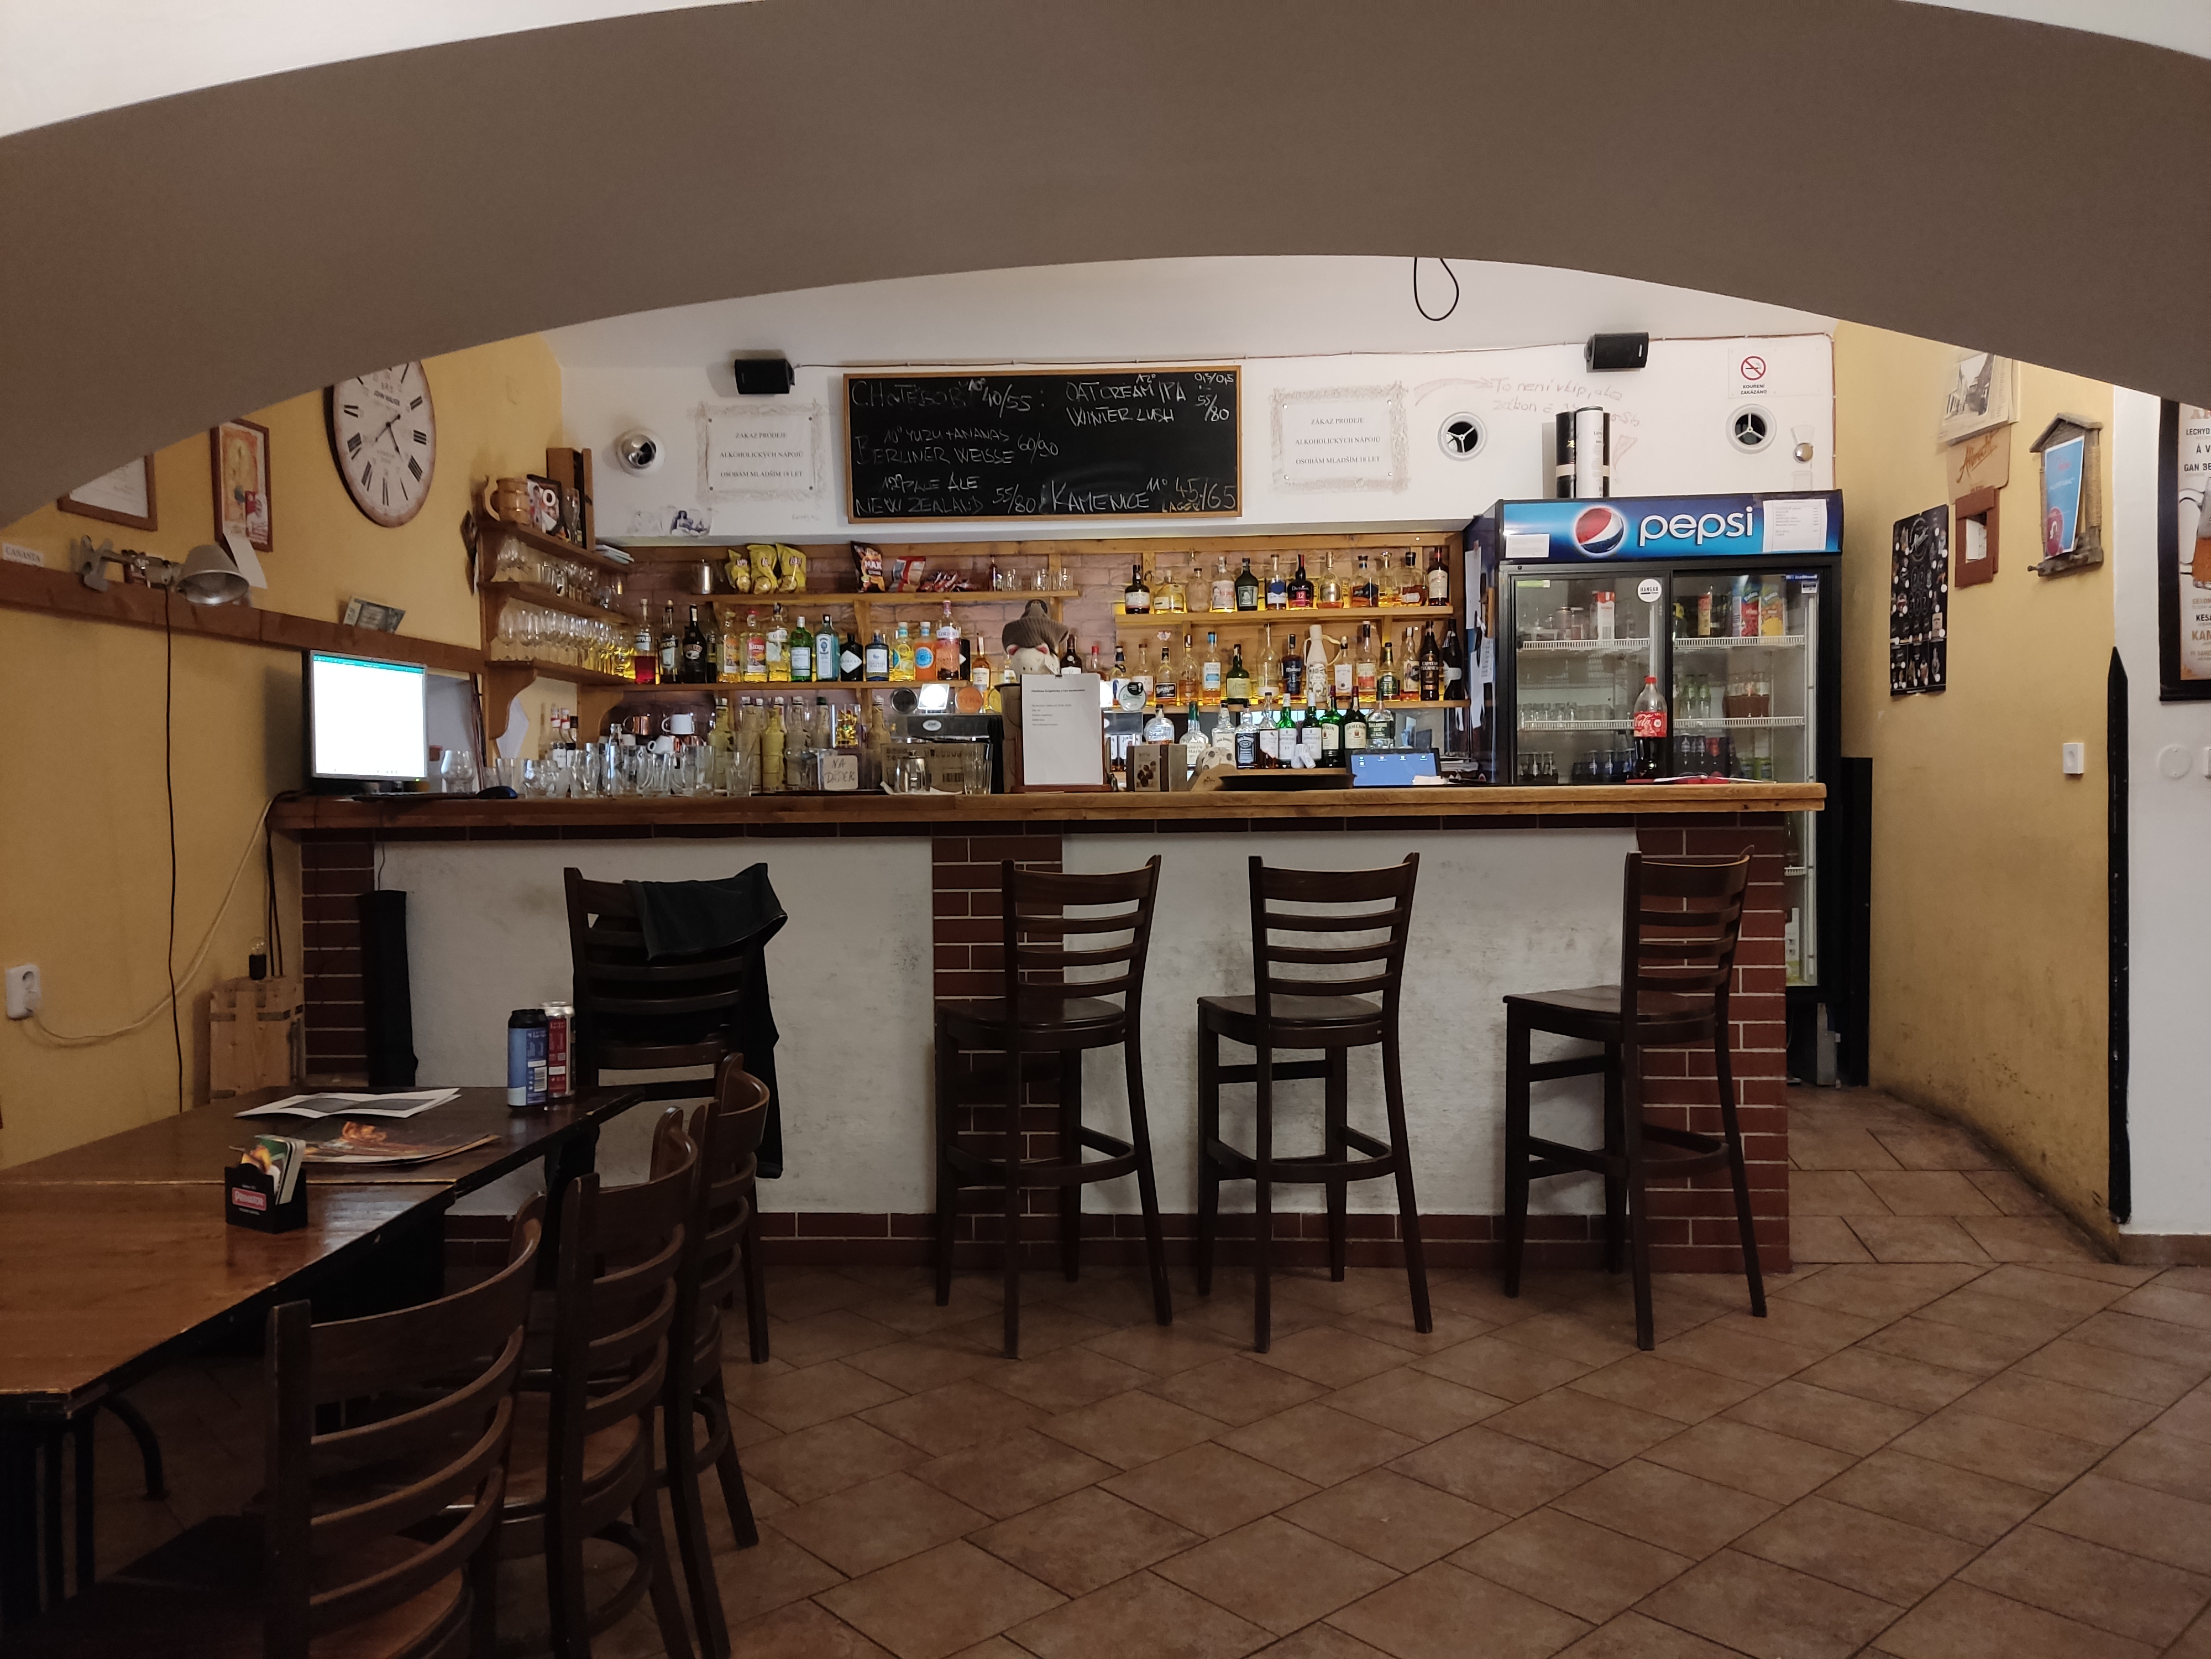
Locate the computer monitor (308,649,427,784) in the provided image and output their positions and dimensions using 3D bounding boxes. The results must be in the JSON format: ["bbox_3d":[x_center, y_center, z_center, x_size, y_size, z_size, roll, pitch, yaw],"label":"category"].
[{"bbox_3d":[-2.124,-0.299,4.617,0.160,0.390,0.450,0,1,17],"label":"computer monitor"}]

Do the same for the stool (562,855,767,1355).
[{"bbox_3d":[-1.023,0.646,3.836,0.450,1.130,0.500,-1,1,-8],"label":"stool"}]

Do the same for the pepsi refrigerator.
[{"bbox_3d":[1.938,-0.150,5.768,1.180,1.975,0.700,-1,1,4],"label":"pepsi refrigerator"}]

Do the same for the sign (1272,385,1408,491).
[{"bbox_3d":[0.918,-1.526,6.235,0.530,0.412,0.015,-1,1,3],"label":"sign"}]

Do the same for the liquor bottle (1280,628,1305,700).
[{"bbox_3d":[0.704,-0.615,6.015,0.085,0.255,0.080,-1,1,2],"label":"liquor bottle"}]

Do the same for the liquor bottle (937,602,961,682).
[{"bbox_3d":[-0.596,-0.716,6.074,0.086,0.290,0.086,-1,1,2],"label":"liquor bottle"}]

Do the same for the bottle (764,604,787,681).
[{"bbox_3d":[-1.256,-0.709,6.093,0.086,0.295,0.086,-1,1,2],"label":"bottle"}]

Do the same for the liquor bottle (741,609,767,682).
[{"bbox_3d":[-1.419,-0.743,6.480,0.088,0.301,0.088,-1,1,3],"label":"liquor bottle"}]

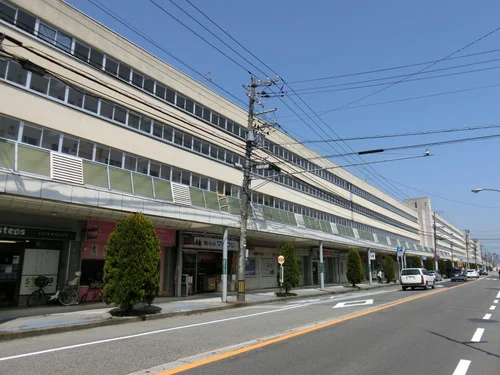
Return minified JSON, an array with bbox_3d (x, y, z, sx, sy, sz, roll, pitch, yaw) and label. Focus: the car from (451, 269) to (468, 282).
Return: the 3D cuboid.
[{"bbox_3d":[26.765,11.159,46.137,1.660,1.570,4.100,-9,-15,34],"label":"car"}]

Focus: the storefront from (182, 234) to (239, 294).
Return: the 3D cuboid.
[{"bbox_3d":[-2.556,4.867,22.686,1.200,3.440,5.300,-9,-16,34],"label":"storefront"}]

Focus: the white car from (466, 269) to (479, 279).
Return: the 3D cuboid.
[{"bbox_3d":[40.130,15.393,64.750,1.740,1.490,4.400,-9,-16,34],"label":"white car"}]

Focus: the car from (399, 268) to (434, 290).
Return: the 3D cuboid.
[{"bbox_3d":[13.033,7.007,27.649,1.680,1.520,4.200,-9,-15,34],"label":"car"}]

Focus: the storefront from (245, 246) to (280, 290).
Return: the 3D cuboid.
[{"bbox_3d":[0.729,6.041,27.259,1.200,3.120,5.000,-9,-16,34],"label":"storefront"}]

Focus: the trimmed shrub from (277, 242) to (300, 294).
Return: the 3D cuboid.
[{"bbox_3d":[2.152,4.581,20.521,1.250,2.850,1.250,0,-13,0],"label":"trimmed shrub"}]

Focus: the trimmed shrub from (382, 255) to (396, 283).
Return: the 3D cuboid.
[{"bbox_3d":[13.935,8.219,36.394,1.250,2.750,1.250,-9,-15,34],"label":"trimmed shrub"}]

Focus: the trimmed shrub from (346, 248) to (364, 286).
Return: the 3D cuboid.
[{"bbox_3d":[8.751,6.666,30.211,1.500,3.120,1.500,-9,-16,34],"label":"trimmed shrub"}]

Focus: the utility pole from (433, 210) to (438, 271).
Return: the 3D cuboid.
[{"bbox_3d":[32.518,9.762,63.131,0.400,11.580,0.400,-9,-16,34],"label":"utility pole"}]

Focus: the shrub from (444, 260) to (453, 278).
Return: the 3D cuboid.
[{"bbox_3d":[38.216,15.651,69.849,1.400,3.000,1.400,-9,-15,34],"label":"shrub"}]

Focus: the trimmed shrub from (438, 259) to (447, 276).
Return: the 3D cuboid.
[{"bbox_3d":[35.757,14.930,67.404,1.500,3.340,1.500,-9,-16,34],"label":"trimmed shrub"}]

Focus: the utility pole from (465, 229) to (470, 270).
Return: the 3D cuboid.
[{"bbox_3d":[59.392,17.788,98.588,1.600,11.500,0.800,-9,-15,34],"label":"utility pole"}]

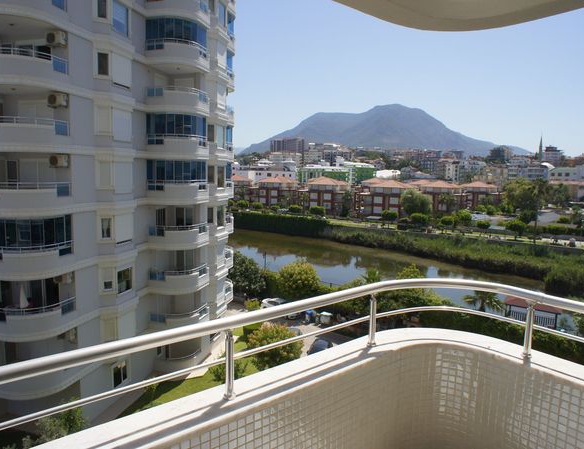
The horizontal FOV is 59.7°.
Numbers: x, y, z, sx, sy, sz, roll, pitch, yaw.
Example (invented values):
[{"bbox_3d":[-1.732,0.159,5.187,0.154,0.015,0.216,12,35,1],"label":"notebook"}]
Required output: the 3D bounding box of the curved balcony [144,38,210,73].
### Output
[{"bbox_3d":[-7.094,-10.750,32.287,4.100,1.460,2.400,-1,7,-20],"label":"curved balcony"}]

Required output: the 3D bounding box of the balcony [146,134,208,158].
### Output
[{"bbox_3d":[-7.580,-5.097,33.781,3.050,1.500,3.050,2,6,8],"label":"balcony"}]

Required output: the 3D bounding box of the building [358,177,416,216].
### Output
[{"bbox_3d":[25.635,-7.053,138.024,13.000,10.000,12.000,3,7,20],"label":"building"}]

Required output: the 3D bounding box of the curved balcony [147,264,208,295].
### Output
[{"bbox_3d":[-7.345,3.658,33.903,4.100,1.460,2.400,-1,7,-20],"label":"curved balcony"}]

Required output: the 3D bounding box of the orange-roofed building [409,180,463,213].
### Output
[{"bbox_3d":[47.523,-8.855,167.915,14.500,11.400,12.000,4,7,30],"label":"orange-roofed building"}]

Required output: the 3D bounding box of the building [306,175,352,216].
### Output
[{"bbox_3d":[11.969,-9.163,168.000,14.300,12.800,12.500,4,7,16],"label":"building"}]

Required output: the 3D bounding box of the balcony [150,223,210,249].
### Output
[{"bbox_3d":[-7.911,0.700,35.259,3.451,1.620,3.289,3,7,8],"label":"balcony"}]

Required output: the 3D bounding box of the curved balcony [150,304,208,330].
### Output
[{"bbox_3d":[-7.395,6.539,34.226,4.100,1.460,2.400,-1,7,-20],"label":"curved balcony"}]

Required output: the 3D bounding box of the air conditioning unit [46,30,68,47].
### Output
[{"bbox_3d":[-11.643,-9.167,25.102,0.820,0.600,0.320,3,7,13],"label":"air conditioning unit"}]

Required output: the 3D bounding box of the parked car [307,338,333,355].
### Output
[{"bbox_3d":[1.961,9.179,36.647,1.780,1.470,4.200,2,7,13],"label":"parked car"}]

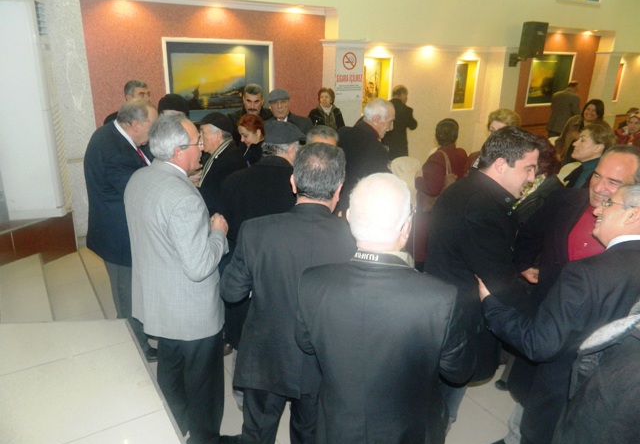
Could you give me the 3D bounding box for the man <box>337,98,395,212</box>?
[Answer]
[{"bbox_3d":[0.304,0.014,3.271,0.380,1.706,0.500,-4,19,-16],"label":"man"}]

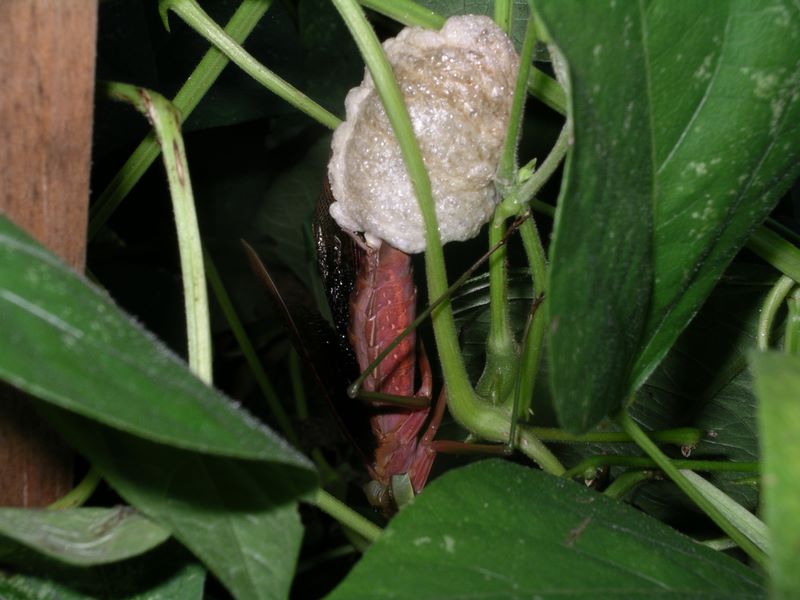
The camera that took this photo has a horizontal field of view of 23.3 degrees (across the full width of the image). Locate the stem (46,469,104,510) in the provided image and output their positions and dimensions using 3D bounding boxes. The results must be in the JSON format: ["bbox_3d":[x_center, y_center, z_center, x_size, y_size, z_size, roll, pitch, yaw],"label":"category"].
[{"bbox_3d":[-0.054,0.032,0.325,0.012,0.003,0.004,-40,0,0],"label":"stem"}]

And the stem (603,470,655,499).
[{"bbox_3d":[0.038,0.031,0.325,0.010,0.003,0.004,-28,0,0],"label":"stem"}]

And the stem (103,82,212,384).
[{"bbox_3d":[-0.037,-0.010,0.300,0.017,0.047,0.010,3,6,0],"label":"stem"}]

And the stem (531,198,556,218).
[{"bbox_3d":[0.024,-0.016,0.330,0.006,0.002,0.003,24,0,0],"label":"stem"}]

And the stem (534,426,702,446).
[{"bbox_3d":[0.035,0.022,0.315,0.028,0.003,0.004,2,0,0],"label":"stem"}]

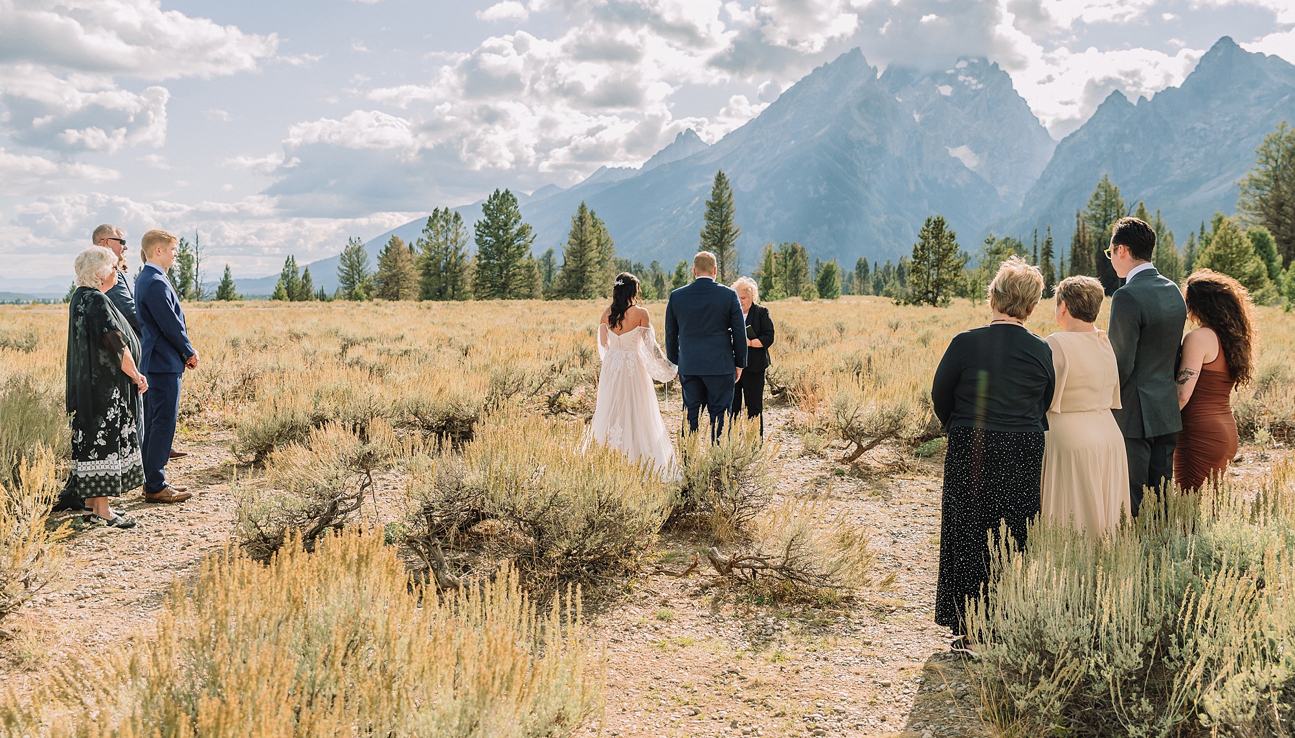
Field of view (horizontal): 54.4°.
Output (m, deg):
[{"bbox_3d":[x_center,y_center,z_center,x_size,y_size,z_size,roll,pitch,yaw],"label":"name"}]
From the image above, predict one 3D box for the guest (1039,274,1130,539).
[{"bbox_3d":[1.998,0.361,5.783,0.460,1.574,0.350,-1,4,-18],"label":"guest"}]

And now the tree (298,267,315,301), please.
[{"bbox_3d":[-40.535,-10.047,149.666,2.045,4.211,2.045,0,3,0],"label":"tree"}]

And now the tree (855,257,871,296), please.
[{"bbox_3d":[36.717,-15.815,215.000,2.765,6.741,2.626,0,3,0],"label":"tree"}]

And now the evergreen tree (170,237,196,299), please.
[{"bbox_3d":[-55.227,-11.903,149.552,3.125,7.454,3.125,0,3,0],"label":"evergreen tree"}]

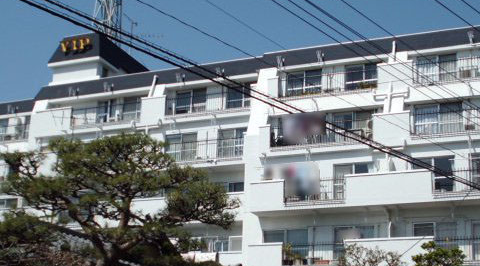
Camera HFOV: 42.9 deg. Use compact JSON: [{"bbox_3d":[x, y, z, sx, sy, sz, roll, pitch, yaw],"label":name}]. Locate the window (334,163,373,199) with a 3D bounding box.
[{"bbox_3d":[4.911,2.090,26.400,1.700,1.600,0.150,-6,-19,18],"label":"window"}]

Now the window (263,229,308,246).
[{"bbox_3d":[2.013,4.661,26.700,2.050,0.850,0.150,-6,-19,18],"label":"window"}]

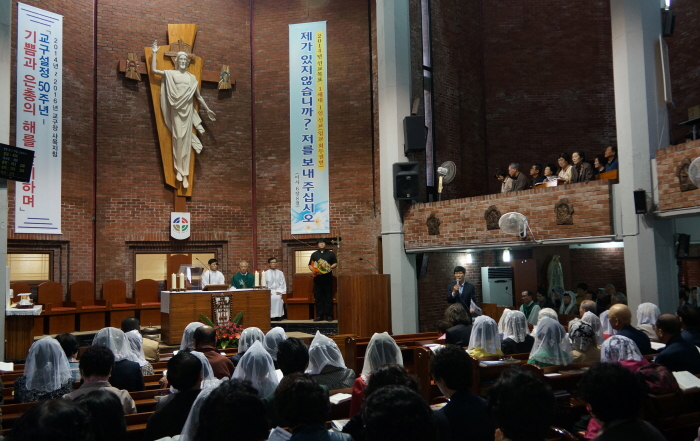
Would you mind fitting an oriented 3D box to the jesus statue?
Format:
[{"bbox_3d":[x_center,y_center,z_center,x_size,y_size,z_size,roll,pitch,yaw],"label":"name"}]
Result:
[{"bbox_3d":[-3.697,-2.342,14.229,1.428,3.335,0.650,0,-4,-21],"label":"jesus statue"}]

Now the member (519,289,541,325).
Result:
[{"bbox_3d":[2.871,1.791,10.548,0.750,1.290,0.480,1,-5,-31],"label":"member"}]

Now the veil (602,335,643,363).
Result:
[{"bbox_3d":[1.808,0.892,4.267,0.270,0.250,0.270,1,-5,-34],"label":"veil"}]

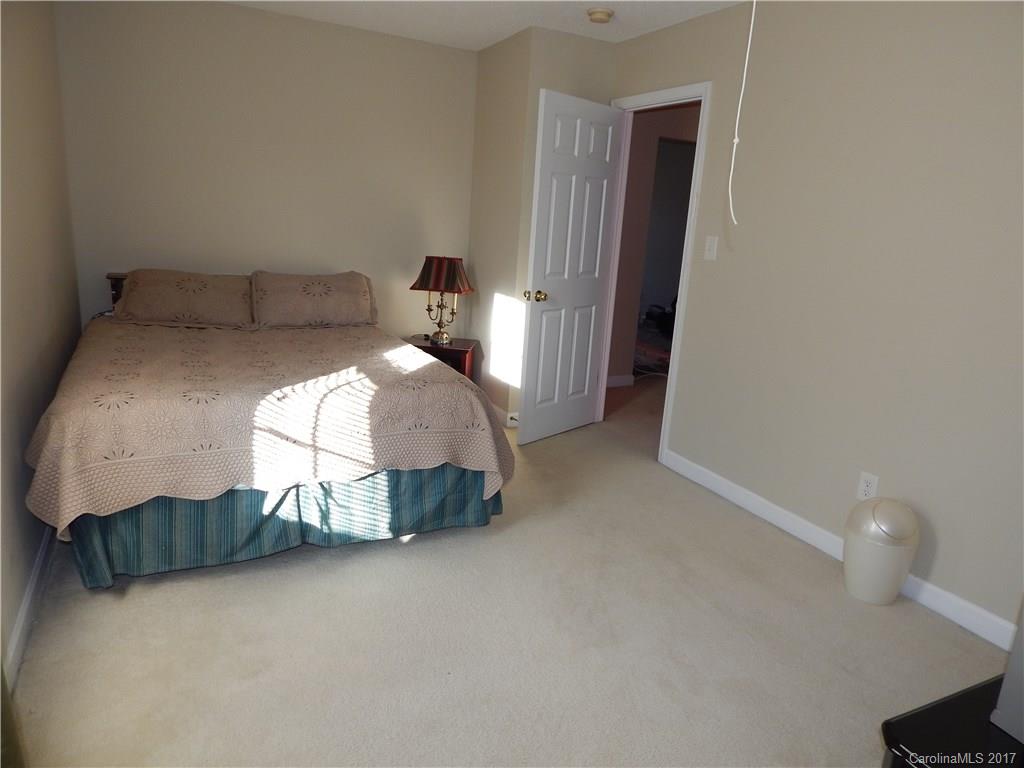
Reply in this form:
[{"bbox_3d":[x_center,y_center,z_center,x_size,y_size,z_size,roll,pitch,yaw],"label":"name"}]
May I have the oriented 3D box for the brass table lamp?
[{"bbox_3d":[-0.472,-0.553,4.532,0.370,0.575,0.250,6,14,11],"label":"brass table lamp"}]

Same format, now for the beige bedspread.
[{"bbox_3d":[-1.208,0.059,3.460,1.780,0.460,2.020,-4,16,-27],"label":"beige bedspread"}]

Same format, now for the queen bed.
[{"bbox_3d":[-1.227,-0.014,3.499,1.740,0.960,2.120,-4,16,-27],"label":"queen bed"}]

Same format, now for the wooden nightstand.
[{"bbox_3d":[-0.496,-0.033,4.685,0.470,0.515,0.370,5,14,7],"label":"wooden nightstand"}]

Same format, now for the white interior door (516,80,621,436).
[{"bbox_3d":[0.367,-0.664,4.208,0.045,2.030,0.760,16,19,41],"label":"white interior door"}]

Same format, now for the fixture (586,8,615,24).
[{"bbox_3d":[0.469,-1.944,3.605,0.143,0.045,0.143,3,14,-1],"label":"fixture"}]

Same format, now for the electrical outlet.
[{"bbox_3d":[1.495,0.433,2.857,0.010,0.118,0.077,-4,16,-27],"label":"electrical outlet"}]

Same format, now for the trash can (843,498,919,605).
[{"bbox_3d":[1.448,0.647,2.699,0.255,0.402,0.255,5,14,5],"label":"trash can"}]

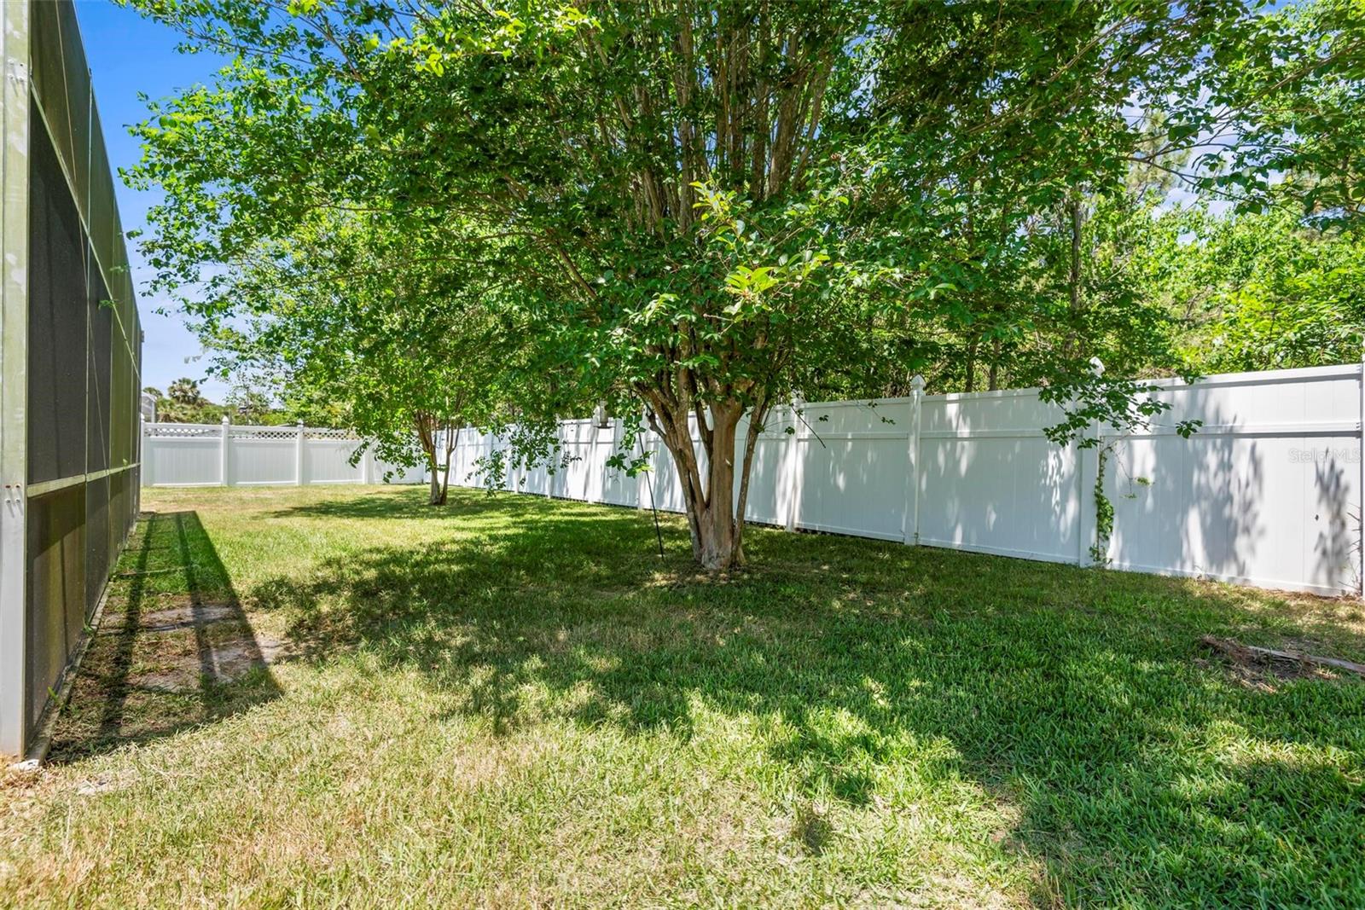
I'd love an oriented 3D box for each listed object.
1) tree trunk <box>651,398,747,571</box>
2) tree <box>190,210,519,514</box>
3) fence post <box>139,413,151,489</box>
[{"bbox_3d":[0.165,0.280,5.900,0.920,1.700,0.720,1,0,0],"label":"tree trunk"},{"bbox_3d":[-6.650,-2.000,12.700,6.500,6.100,5.800,1,0,-27],"label":"tree"},{"bbox_3d":[-15.400,-0.100,17.250,0.135,2.100,0.135,1,0,-40],"label":"fence post"}]

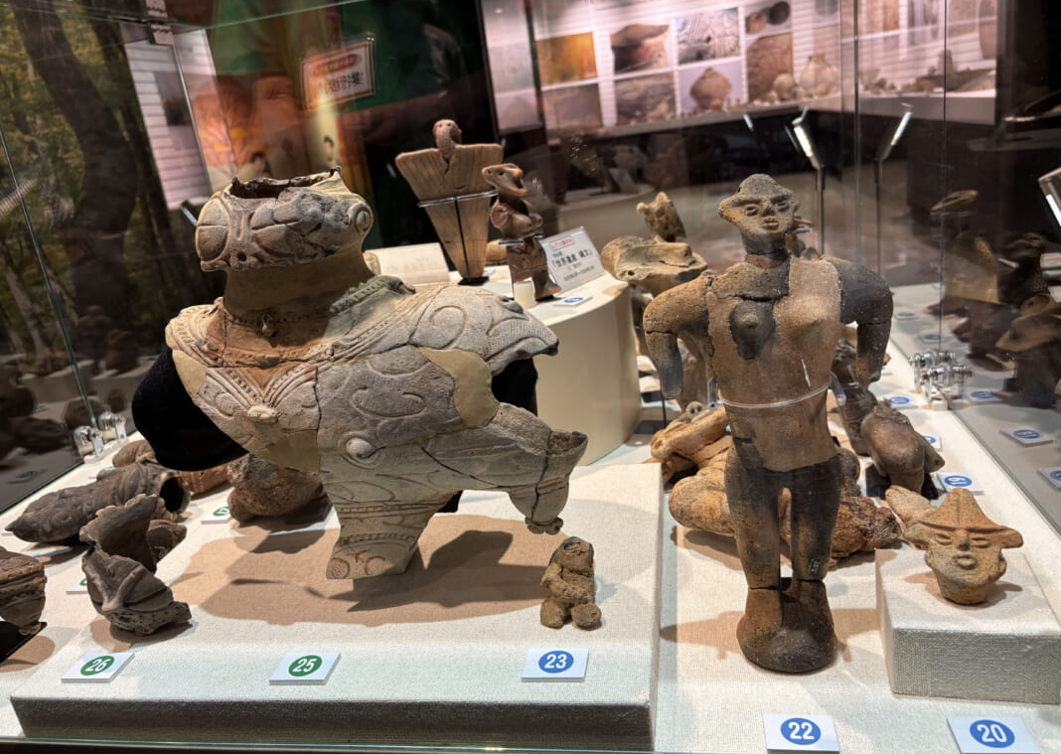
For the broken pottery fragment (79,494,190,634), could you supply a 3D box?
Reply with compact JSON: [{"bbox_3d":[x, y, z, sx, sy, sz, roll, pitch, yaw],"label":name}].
[{"bbox_3d":[-0.309,0.145,0.625,0.079,0.097,0.071,-4,20,12],"label":"broken pottery fragment"}]

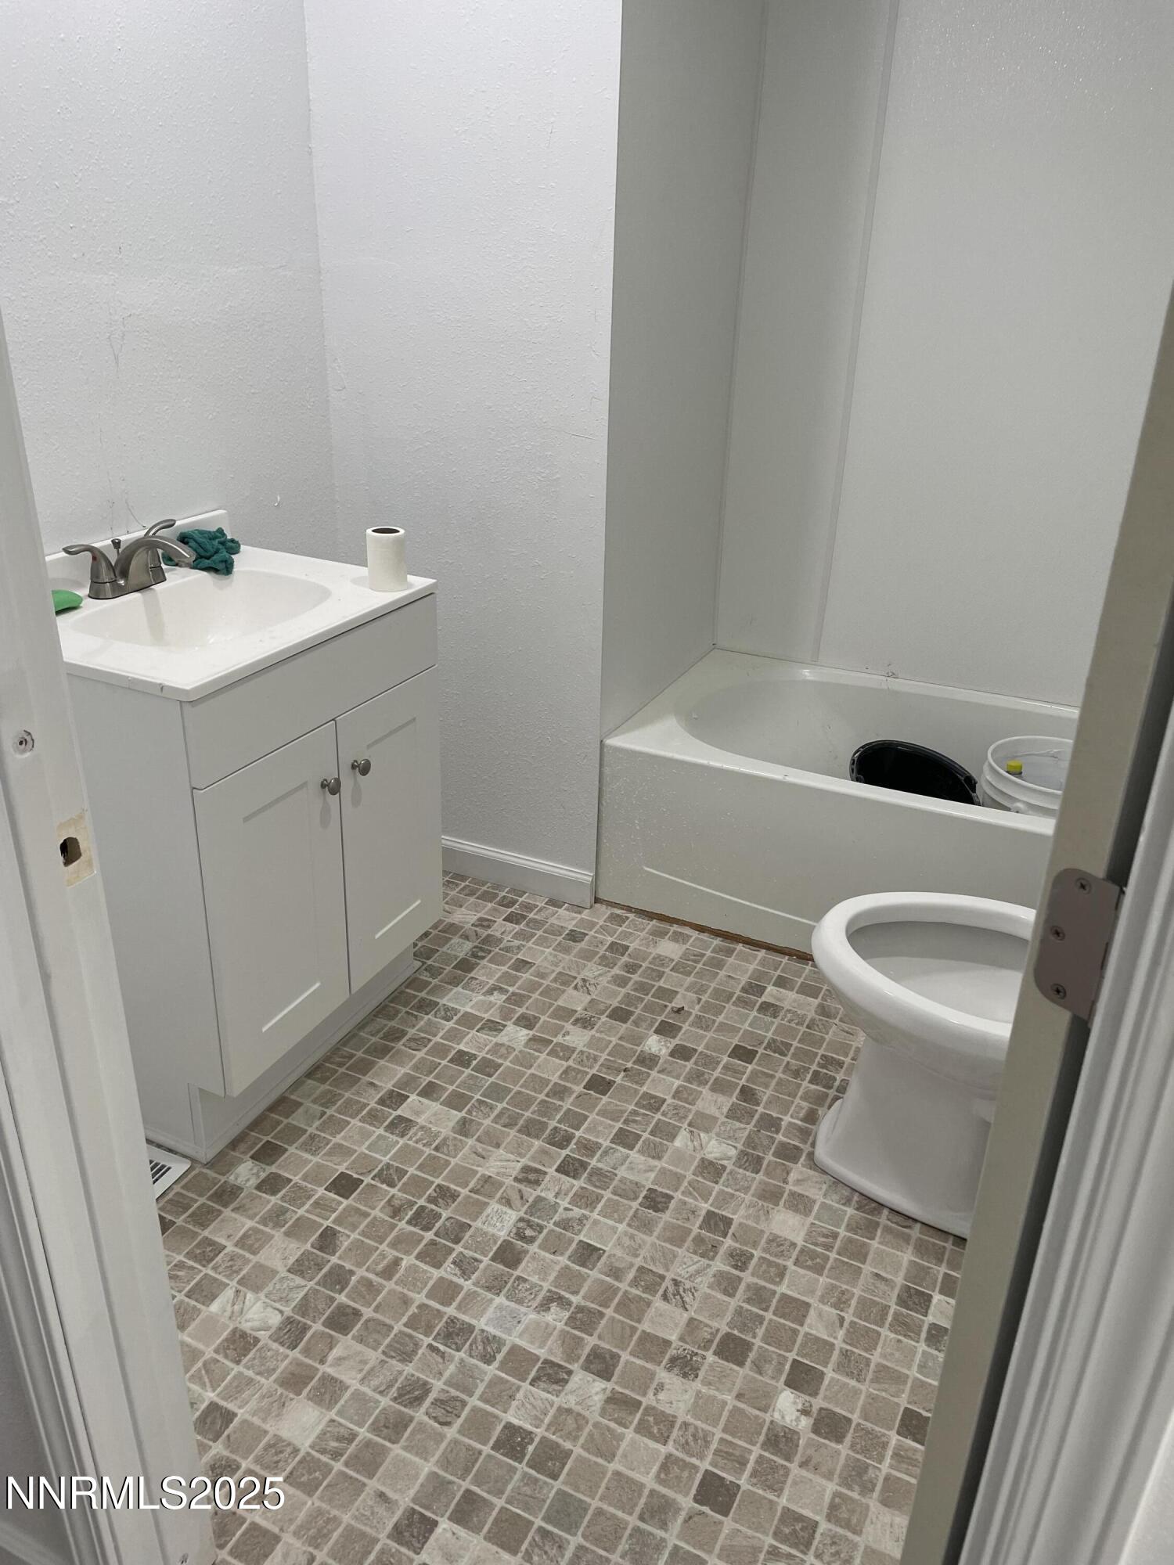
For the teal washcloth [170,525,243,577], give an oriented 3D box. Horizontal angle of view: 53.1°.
[{"bbox_3d":[-0.667,-0.409,2.075,0.120,0.066,0.125,13,27,22],"label":"teal washcloth"}]

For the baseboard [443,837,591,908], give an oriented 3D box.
[{"bbox_3d":[-0.283,0.186,2.811,0.650,0.089,0.014,12,27,21],"label":"baseboard"}]

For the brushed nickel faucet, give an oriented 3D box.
[{"bbox_3d":[-0.710,-0.353,1.908,0.165,0.097,0.230,13,27,22],"label":"brushed nickel faucet"}]

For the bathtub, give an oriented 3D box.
[{"bbox_3d":[0.828,0.095,2.712,1.410,0.404,0.756,12,27,21],"label":"bathtub"}]

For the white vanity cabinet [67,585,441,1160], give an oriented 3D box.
[{"bbox_3d":[-0.618,0.104,2.066,0.462,0.842,0.610,13,27,22],"label":"white vanity cabinet"}]

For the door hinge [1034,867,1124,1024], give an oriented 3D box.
[{"bbox_3d":[0.283,0.092,0.676,0.012,0.089,0.041,-18,31,-36],"label":"door hinge"}]

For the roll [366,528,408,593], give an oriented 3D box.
[{"bbox_3d":[-0.337,-0.378,1.988,0.067,0.097,0.067,2,25,-1],"label":"roll"}]

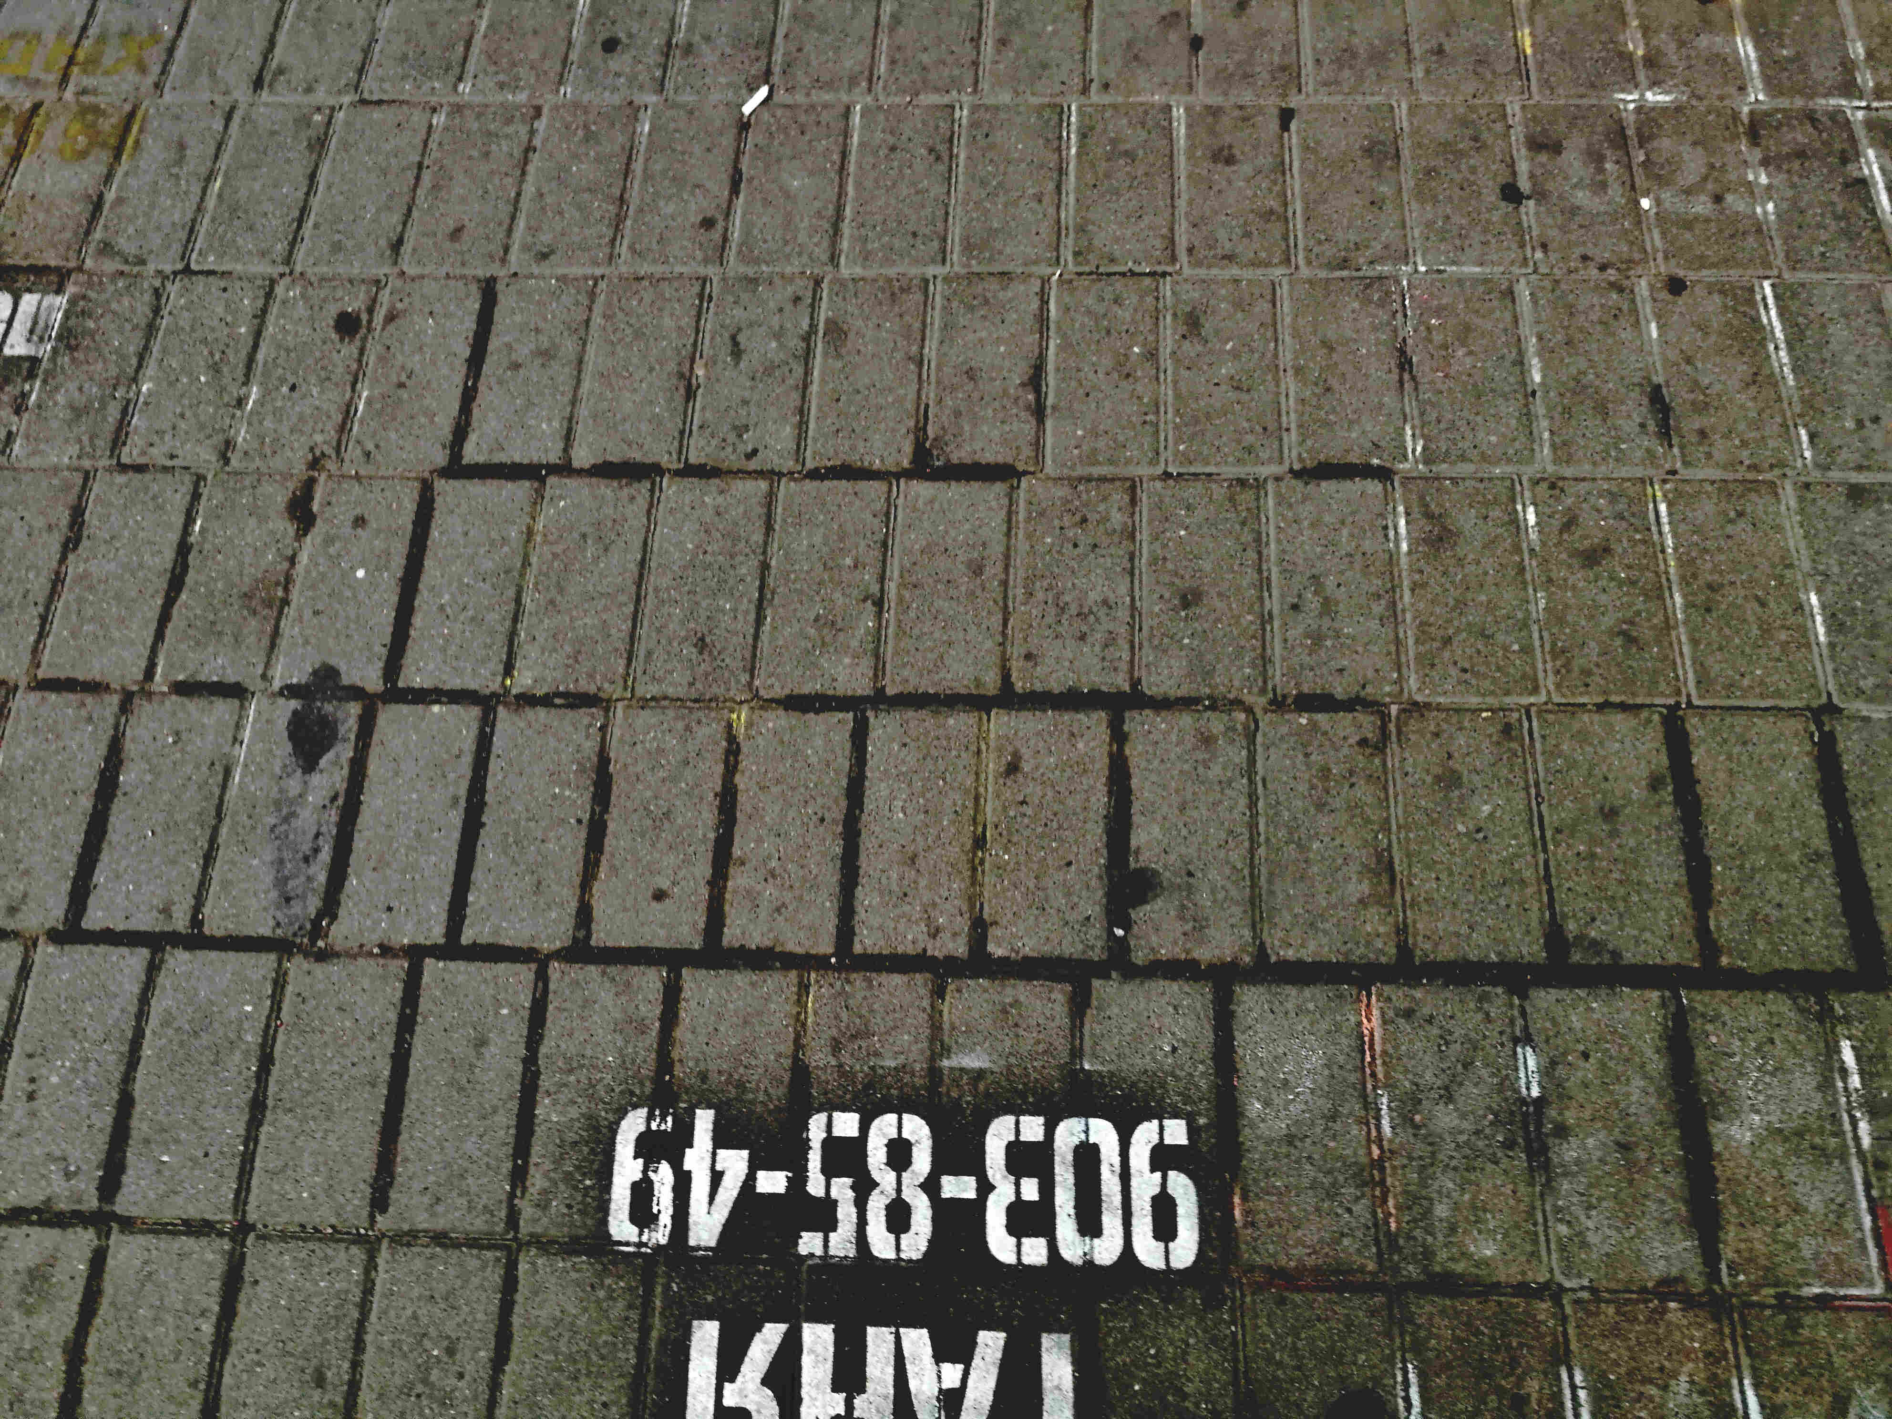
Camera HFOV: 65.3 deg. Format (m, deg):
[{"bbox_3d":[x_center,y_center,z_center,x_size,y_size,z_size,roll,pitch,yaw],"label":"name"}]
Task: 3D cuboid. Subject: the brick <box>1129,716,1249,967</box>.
[{"bbox_3d":[0.187,0.103,1.137,0.098,0.060,0.199,0,69,6],"label":"brick"}]

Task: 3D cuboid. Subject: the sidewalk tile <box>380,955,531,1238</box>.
[{"bbox_3d":[-0.365,0.303,1.155,0.099,0.060,0.200,0,69,4],"label":"sidewalk tile"}]

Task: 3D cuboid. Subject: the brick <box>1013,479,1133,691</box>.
[{"bbox_3d":[0.107,-0.092,1.221,0.098,0.060,0.199,1,68,6],"label":"brick"}]

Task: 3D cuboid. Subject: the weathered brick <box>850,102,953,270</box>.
[{"bbox_3d":[-0.039,-0.475,1.398,0.098,0.060,0.199,1,67,5],"label":"weathered brick"}]

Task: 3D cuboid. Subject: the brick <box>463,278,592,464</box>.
[{"bbox_3d":[-0.377,-0.296,1.360,0.097,0.060,0.198,1,68,5],"label":"brick"}]

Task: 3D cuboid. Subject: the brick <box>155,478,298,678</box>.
[{"bbox_3d":[-0.611,-0.103,1.300,0.097,0.060,0.198,1,68,5],"label":"brick"}]

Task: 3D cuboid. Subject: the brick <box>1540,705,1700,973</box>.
[{"bbox_3d":[0.503,0.104,1.131,0.097,0.060,0.198,1,68,5],"label":"brick"}]

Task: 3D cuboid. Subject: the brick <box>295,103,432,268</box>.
[{"bbox_3d":[-0.546,-0.488,1.430,0.098,0.060,0.199,2,68,5],"label":"brick"}]

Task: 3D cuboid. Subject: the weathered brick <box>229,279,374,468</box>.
[{"bbox_3d":[-0.582,-0.297,1.376,0.097,0.060,0.198,1,68,5],"label":"weathered brick"}]

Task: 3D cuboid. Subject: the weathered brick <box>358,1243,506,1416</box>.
[{"bbox_3d":[-0.370,0.498,1.079,0.099,0.060,0.200,1,69,4],"label":"weathered brick"}]

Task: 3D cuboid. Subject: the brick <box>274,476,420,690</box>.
[{"bbox_3d":[-0.507,-0.100,1.290,0.097,0.060,0.198,1,68,5],"label":"brick"}]

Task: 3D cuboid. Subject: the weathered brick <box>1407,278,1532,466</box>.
[{"bbox_3d":[0.469,-0.291,1.338,0.099,0.060,0.200,1,69,4],"label":"weathered brick"}]

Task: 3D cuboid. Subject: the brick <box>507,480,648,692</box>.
[{"bbox_3d":[-0.305,-0.097,1.274,0.097,0.060,0.198,1,68,5],"label":"brick"}]

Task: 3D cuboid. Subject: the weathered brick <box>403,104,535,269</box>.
[{"bbox_3d":[-0.462,-0.501,1.474,0.099,0.060,0.200,1,69,4],"label":"weathered brick"}]

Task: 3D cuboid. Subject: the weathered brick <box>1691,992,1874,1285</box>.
[{"bbox_3d":[0.561,0.298,1.019,0.098,0.060,0.199,-1,69,6],"label":"weathered brick"}]

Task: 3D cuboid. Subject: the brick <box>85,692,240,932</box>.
[{"bbox_3d":[-0.646,0.094,1.253,0.099,0.060,0.200,0,69,3],"label":"brick"}]

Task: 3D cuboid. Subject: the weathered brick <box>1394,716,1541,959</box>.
[{"bbox_3d":[0.396,0.103,1.140,0.097,0.060,0.198,1,68,5],"label":"weathered brick"}]

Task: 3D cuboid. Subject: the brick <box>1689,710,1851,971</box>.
[{"bbox_3d":[0.638,0.110,1.172,0.099,0.060,0.200,1,69,4],"label":"brick"}]

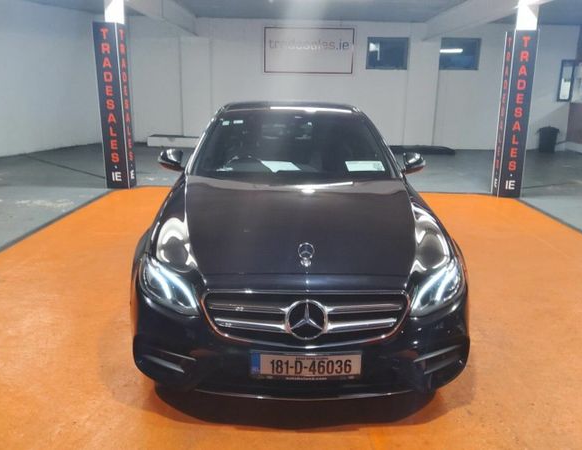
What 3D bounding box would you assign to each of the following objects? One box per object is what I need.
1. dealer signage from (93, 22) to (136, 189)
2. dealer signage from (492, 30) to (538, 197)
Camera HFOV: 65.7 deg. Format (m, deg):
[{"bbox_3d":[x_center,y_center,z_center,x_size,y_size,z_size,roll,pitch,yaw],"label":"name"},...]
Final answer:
[{"bbox_3d":[-2.768,-1.836,7.157,0.341,2.494,0.341,1,17,2],"label":"dealer signage"},{"bbox_3d":[3.350,-1.623,6.801,0.390,2.400,0.390,0,17,0],"label":"dealer signage"}]

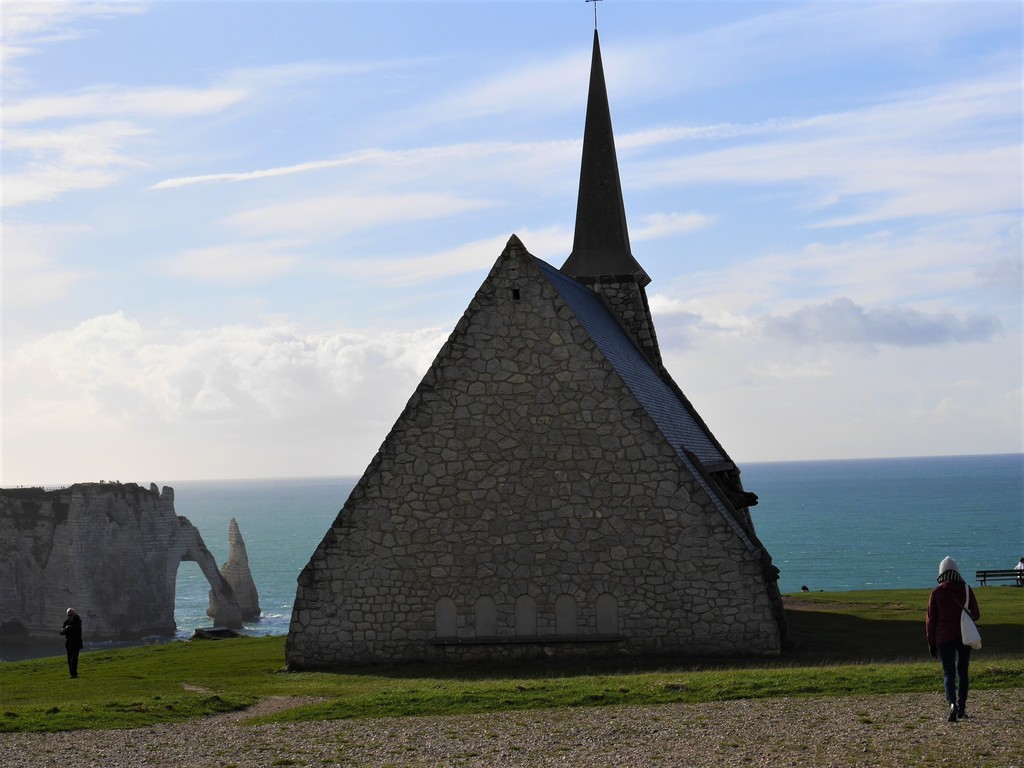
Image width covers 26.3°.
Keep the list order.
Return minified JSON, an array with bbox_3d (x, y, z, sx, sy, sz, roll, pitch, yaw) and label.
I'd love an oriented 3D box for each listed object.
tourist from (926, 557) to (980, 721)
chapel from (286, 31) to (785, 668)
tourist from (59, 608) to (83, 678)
[{"bbox_3d":[4.550,2.618,22.561,0.540,1.680,0.420,-2,-2,2],"label":"tourist"},{"bbox_3d":[1.494,-1.895,53.367,10.300,16.200,16.400,-2,-2,9],"label":"chapel"},{"bbox_3d":[-10.965,6.453,54.489,0.500,1.730,0.500,-1,-2,-24],"label":"tourist"}]

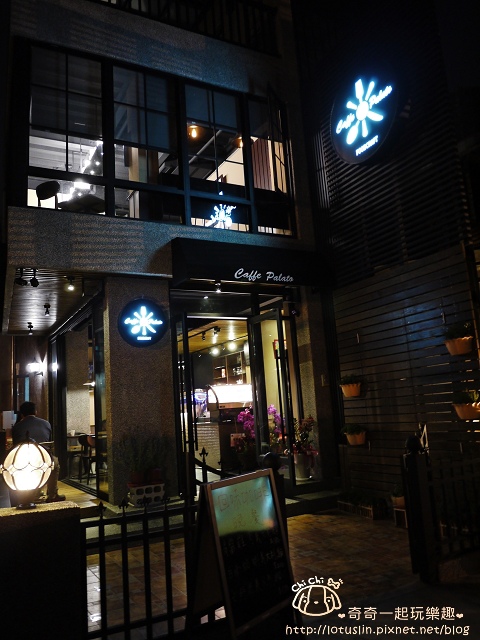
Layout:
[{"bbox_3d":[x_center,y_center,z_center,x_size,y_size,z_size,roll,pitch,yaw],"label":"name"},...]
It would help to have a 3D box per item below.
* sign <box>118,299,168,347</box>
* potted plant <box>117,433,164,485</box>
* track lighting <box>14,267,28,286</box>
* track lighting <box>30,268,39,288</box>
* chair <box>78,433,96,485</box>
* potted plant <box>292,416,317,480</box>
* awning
[{"bbox_3d":[-1.210,0.035,6.490,0.600,0.600,0.120,2,-12,-28],"label":"sign"},{"bbox_3d":[-1.146,1.603,5.992,0.520,0.570,0.400,2,-12,-28],"label":"potted plant"},{"bbox_3d":[-2.545,-0.495,6.029,0.160,0.210,0.100,2,-12,-28],"label":"track lighting"},{"bbox_3d":[-2.416,-0.489,6.096,0.100,0.230,0.140,2,-12,-28],"label":"track lighting"},{"bbox_3d":[-2.376,2.285,8.570,0.500,0.770,0.470,2,-12,-28],"label":"chair"},{"bbox_3d":[0.890,1.773,7.200,0.370,0.820,0.360,-4,-10,-1],"label":"potted plant"},{"bbox_3d":[0.220,-0.728,7.115,2.280,0.640,0.500,2,-12,-28],"label":"awning"}]

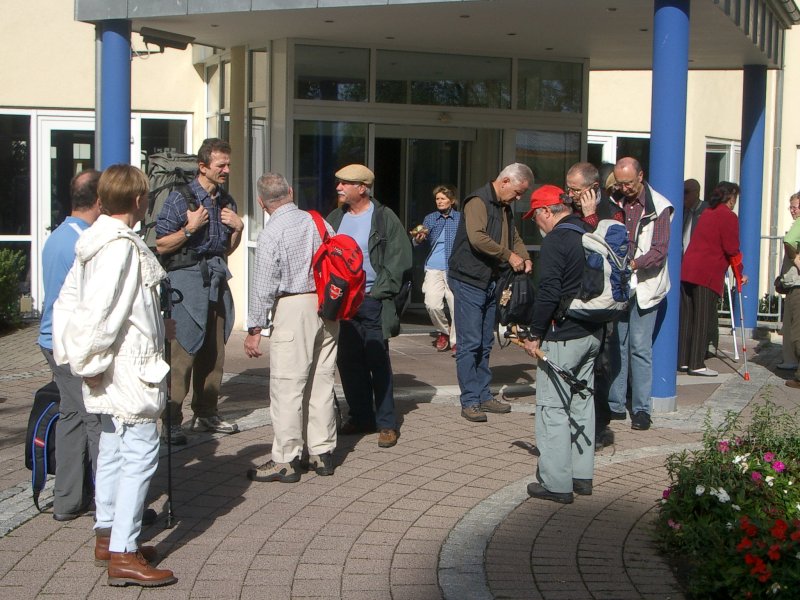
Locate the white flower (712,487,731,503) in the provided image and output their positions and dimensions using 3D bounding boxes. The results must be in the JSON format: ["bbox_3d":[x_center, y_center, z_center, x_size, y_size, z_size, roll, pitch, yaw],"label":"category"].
[{"bbox_3d":[1.405,0.850,4.950,0.075,0.060,0.060,1,5,0],"label":"white flower"}]

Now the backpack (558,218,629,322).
[{"bbox_3d":[1.012,-0.153,5.891,0.270,0.530,0.330,4,6,30],"label":"backpack"}]

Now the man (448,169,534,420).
[{"bbox_3d":[0.633,-0.064,7.924,0.520,1.770,0.500,4,6,25],"label":"man"}]

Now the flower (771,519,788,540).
[{"bbox_3d":[1.412,0.854,4.212,0.070,0.075,0.060,2,5,11],"label":"flower"}]

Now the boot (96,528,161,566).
[{"bbox_3d":[-1.144,1.035,4.736,0.285,0.155,0.105,0,5,-13],"label":"boot"}]

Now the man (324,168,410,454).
[{"bbox_3d":[-0.191,0.013,7.323,0.550,1.766,0.400,3,6,25],"label":"man"}]

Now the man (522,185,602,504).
[{"bbox_3d":[0.851,0.228,5.931,0.430,1.647,0.480,4,6,30],"label":"man"}]

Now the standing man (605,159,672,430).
[{"bbox_3d":[1.619,-0.054,7.626,0.540,1.798,0.460,5,7,38],"label":"standing man"}]

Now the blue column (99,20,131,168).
[{"bbox_3d":[-2.497,-0.917,9.991,0.265,3.043,0.265,1,5,0],"label":"blue column"}]

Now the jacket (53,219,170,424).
[{"bbox_3d":[-1.159,0.070,4.551,0.460,0.820,0.550,0,5,-10],"label":"jacket"}]

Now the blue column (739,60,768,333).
[{"bbox_3d":[4.067,-1.147,13.056,0.255,3.046,0.255,1,5,0],"label":"blue column"}]

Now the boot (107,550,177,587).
[{"bbox_3d":[-1.033,1.059,4.523,0.285,0.155,0.110,0,5,-10],"label":"boot"}]

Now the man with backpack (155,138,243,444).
[{"bbox_3d":[-1.238,-0.067,7.029,0.540,1.844,0.460,-4,7,-41],"label":"man with backpack"}]

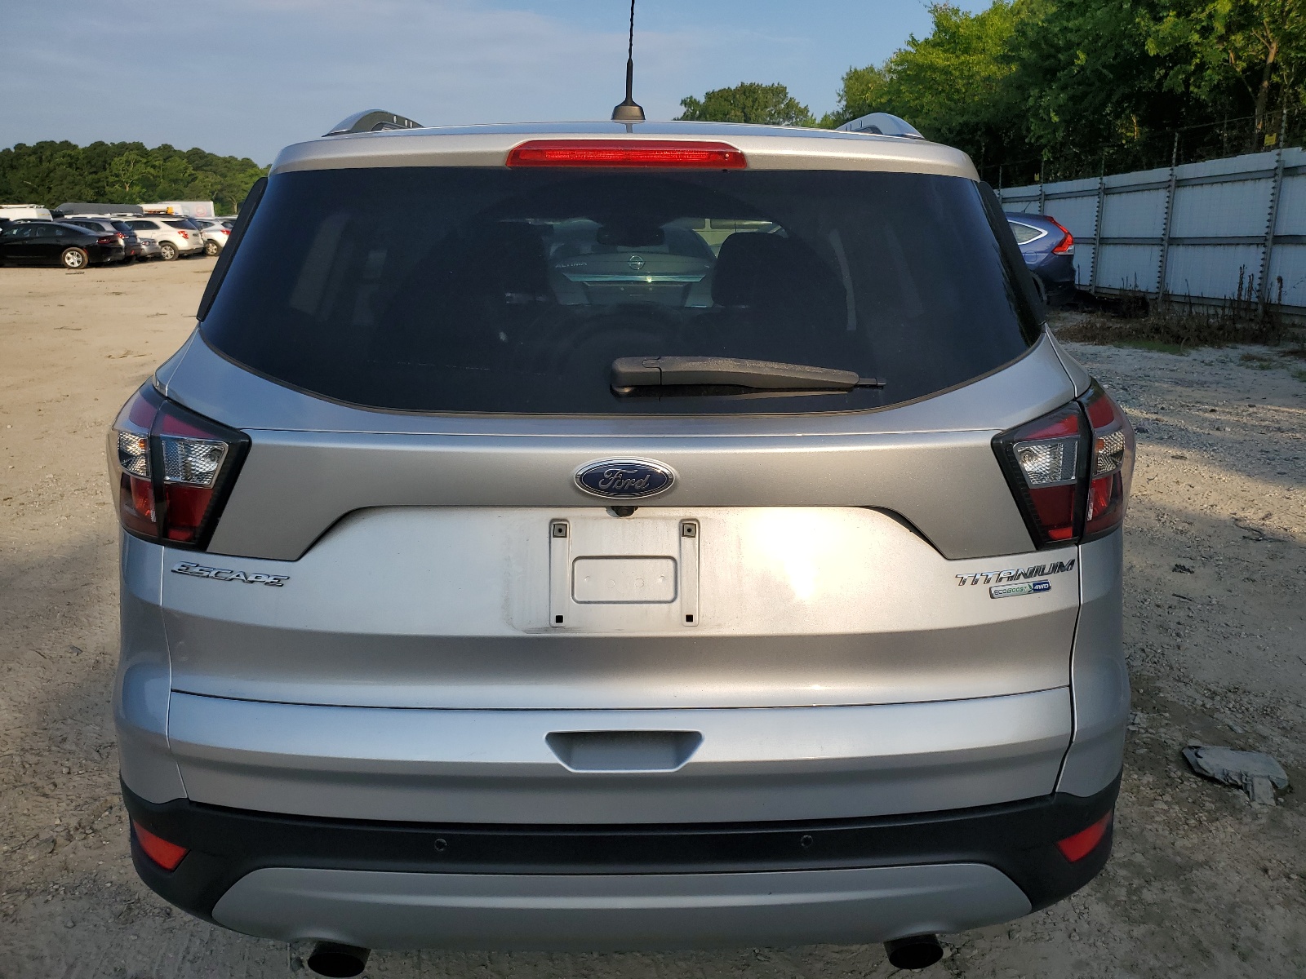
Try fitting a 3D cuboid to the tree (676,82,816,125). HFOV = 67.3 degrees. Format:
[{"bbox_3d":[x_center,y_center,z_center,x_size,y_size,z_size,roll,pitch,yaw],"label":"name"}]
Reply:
[{"bbox_3d":[7.400,-25.028,76.132,11.000,12.400,10.500,0,15,0],"label":"tree"}]

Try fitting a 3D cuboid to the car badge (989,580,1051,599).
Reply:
[{"bbox_3d":[0.532,0.144,1.418,0.103,0.018,0.005,-5,4,-18],"label":"car badge"}]

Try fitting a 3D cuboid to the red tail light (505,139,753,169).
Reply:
[{"bbox_3d":[-0.040,-0.515,1.510,0.368,0.043,0.060,0,15,0],"label":"red tail light"}]

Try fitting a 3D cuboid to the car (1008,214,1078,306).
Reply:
[{"bbox_3d":[5.750,-4.494,19.085,4.530,1.660,1.820,2,15,6],"label":"car"}]

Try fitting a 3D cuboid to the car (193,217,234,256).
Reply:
[{"bbox_3d":[-21.400,-11.745,45.510,4.600,1.660,1.830,0,15,0],"label":"car"}]

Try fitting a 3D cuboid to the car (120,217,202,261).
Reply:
[{"bbox_3d":[-21.200,-10.435,40.788,4.770,1.720,1.840,0,15,0],"label":"car"}]

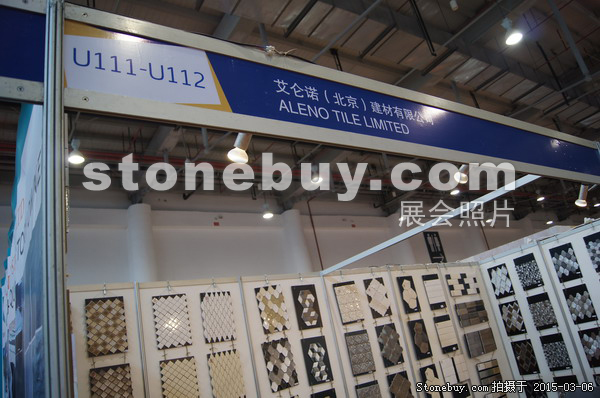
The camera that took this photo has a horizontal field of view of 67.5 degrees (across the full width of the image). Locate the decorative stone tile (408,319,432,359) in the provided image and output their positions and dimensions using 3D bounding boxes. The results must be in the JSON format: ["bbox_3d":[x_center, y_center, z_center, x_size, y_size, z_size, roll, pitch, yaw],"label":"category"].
[{"bbox_3d":[1.444,1.685,5.391,0.283,0.441,0.022,3,-25,-35],"label":"decorative stone tile"}]

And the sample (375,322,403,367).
[{"bbox_3d":[1.020,1.668,5.143,0.302,0.440,0.020,2,-23,-36],"label":"sample"}]

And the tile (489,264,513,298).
[{"bbox_3d":[2.950,1.209,6.571,0.020,0.440,0.292,2,-23,-34],"label":"tile"}]

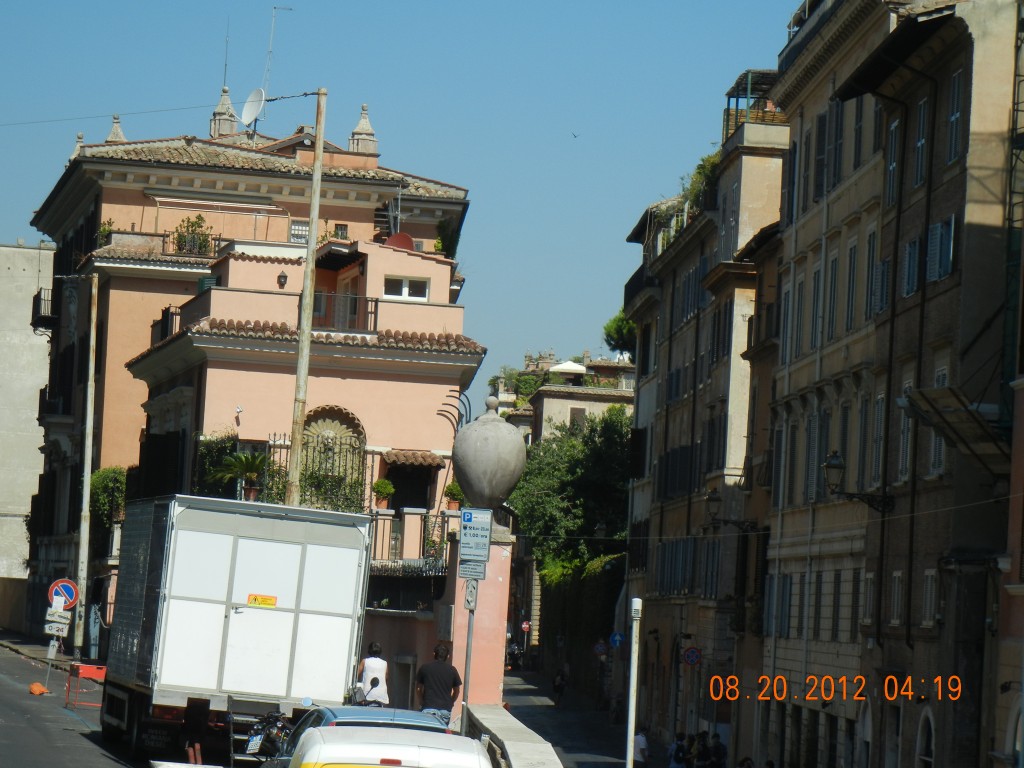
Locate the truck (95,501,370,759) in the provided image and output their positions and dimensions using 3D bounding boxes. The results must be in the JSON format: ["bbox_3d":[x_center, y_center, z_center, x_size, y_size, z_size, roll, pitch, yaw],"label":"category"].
[{"bbox_3d":[-3.795,3.234,44.423,2.400,3.220,6.400,7,-4,-13],"label":"truck"}]

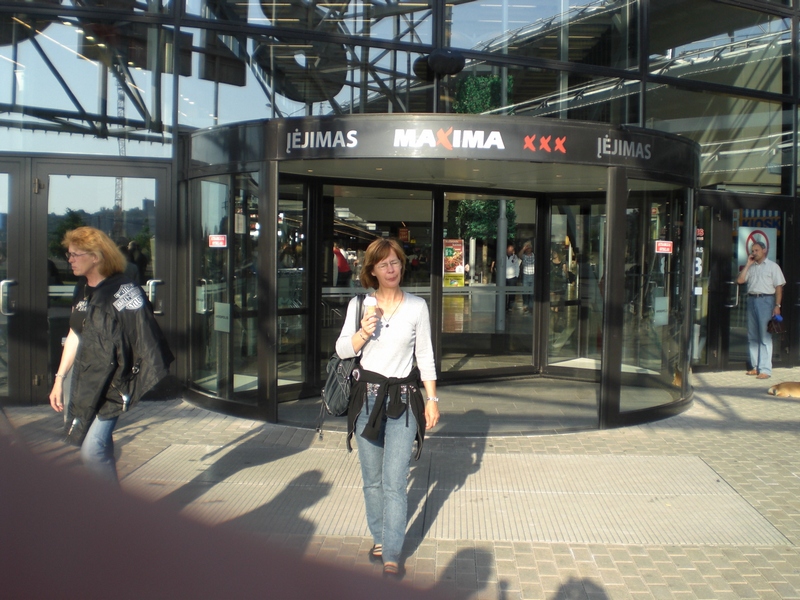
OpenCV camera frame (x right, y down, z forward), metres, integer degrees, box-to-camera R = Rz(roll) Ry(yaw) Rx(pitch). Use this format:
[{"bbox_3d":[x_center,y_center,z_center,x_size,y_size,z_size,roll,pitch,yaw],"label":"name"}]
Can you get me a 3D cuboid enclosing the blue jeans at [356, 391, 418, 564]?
[{"bbox_3d":[-0.069,0.856,4.309,0.350,0.870,0.310,1,3,2],"label":"blue jeans"}]

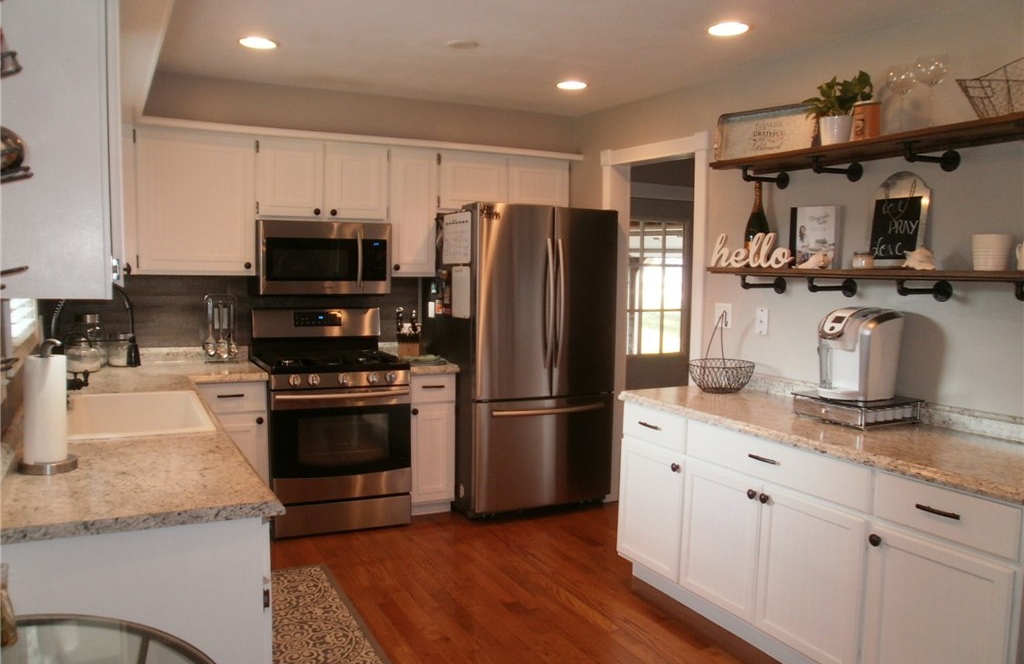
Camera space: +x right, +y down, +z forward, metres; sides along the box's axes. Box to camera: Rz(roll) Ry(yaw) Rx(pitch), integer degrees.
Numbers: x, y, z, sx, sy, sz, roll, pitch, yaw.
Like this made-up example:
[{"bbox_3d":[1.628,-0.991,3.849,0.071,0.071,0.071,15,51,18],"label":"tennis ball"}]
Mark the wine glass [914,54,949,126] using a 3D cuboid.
[{"bbox_3d":[1.492,-0.845,2.741,0.115,0.276,0.115,-1,5,-27],"label":"wine glass"}]

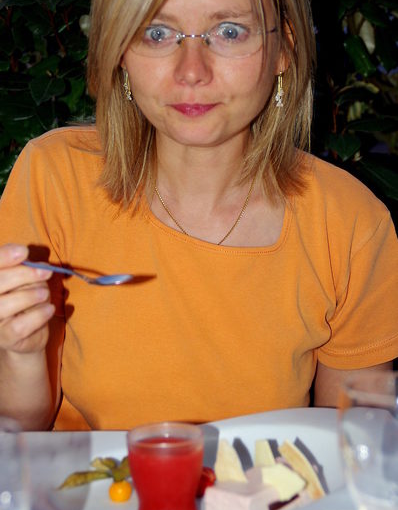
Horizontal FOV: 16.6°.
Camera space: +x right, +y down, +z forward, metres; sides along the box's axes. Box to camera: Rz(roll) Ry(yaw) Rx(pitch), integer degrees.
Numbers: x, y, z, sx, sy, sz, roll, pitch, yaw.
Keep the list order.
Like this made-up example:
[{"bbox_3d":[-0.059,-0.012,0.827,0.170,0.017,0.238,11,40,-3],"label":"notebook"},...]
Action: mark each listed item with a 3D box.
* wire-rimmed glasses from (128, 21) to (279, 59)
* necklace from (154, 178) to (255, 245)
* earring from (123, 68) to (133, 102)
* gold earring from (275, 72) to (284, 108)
[{"bbox_3d":[0.001,-0.197,1.217,0.135,0.042,0.140,2,15,4],"label":"wire-rimmed glasses"},{"bbox_3d":[0.006,-0.049,1.283,0.118,0.092,0.115,0,7,0],"label":"necklace"},{"bbox_3d":[-0.066,-0.157,1.262,0.009,0.031,0.009,1,7,4],"label":"earring"},{"bbox_3d":[0.074,-0.152,1.253,0.009,0.033,0.009,1,7,4],"label":"gold earring"}]

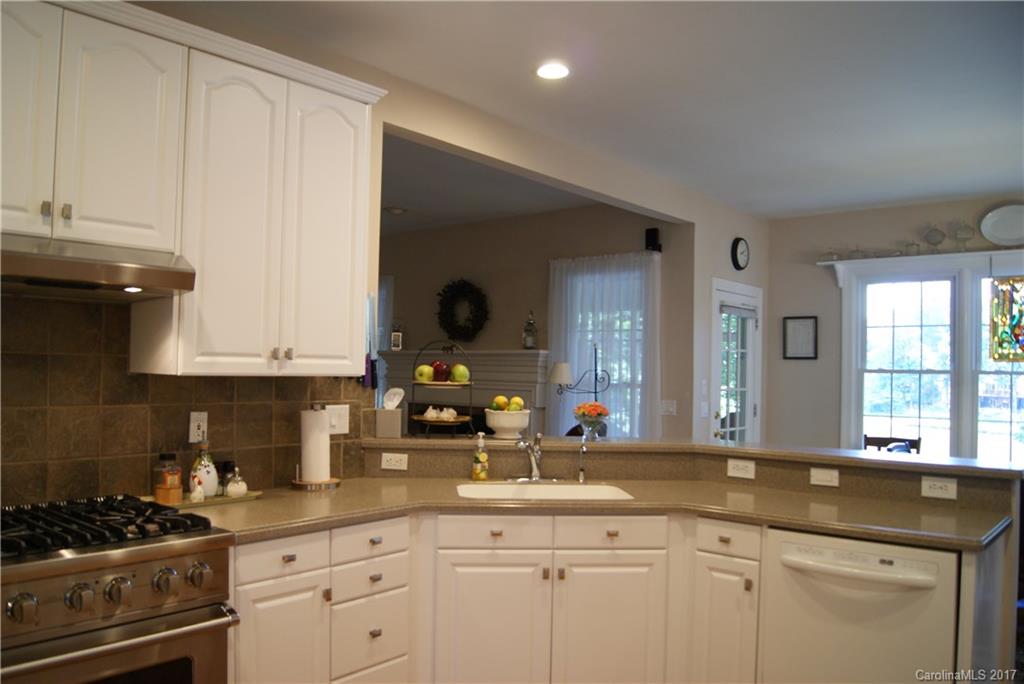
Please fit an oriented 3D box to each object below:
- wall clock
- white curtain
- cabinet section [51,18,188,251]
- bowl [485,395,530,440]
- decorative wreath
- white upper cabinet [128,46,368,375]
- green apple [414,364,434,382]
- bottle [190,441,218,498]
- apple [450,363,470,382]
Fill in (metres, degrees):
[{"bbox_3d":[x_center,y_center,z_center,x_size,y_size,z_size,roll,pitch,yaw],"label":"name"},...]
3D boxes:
[{"bbox_3d":[1.883,-0.719,6.313,0.042,0.265,0.265,-1,-3,42],"label":"wall clock"},{"bbox_3d":[0.715,0.467,6.179,1.040,2.325,0.100,-1,-3,42],"label":"white curtain"},{"bbox_3d":[-1.287,-0.614,2.418,0.315,0.659,0.365,0,-2,41],"label":"cabinet section"},{"bbox_3d":[-0.022,0.363,3.700,0.213,0.205,0.213,1,-2,0],"label":"bowl"},{"bbox_3d":[-0.465,-0.292,7.282,0.590,0.590,0.100,-1,-3,42],"label":"decorative wreath"},{"bbox_3d":[-0.948,-0.429,2.907,0.325,1.104,0.755,-1,-3,42],"label":"white upper cabinet"},{"bbox_3d":[-0.414,0.151,3.660,0.086,0.084,0.086,1,-2,0],"label":"green apple"},{"bbox_3d":[-1.126,0.456,2.812,0.094,0.222,0.094,2,-3,-30],"label":"bottle"},{"bbox_3d":[-0.245,0.150,3.670,0.086,0.084,0.086,1,-2,-3],"label":"apple"}]

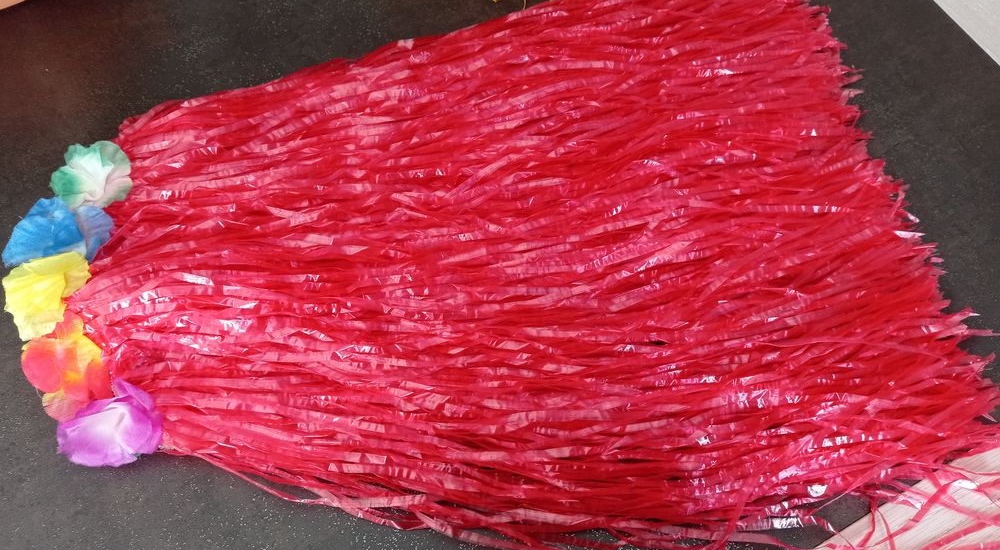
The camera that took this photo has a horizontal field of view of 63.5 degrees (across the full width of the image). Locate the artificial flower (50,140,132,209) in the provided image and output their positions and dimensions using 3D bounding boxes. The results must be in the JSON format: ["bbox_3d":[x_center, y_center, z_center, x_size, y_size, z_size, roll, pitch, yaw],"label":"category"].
[{"bbox_3d":[-0.346,-0.085,0.685,0.063,0.035,0.061,-5,64,-5],"label":"artificial flower"}]

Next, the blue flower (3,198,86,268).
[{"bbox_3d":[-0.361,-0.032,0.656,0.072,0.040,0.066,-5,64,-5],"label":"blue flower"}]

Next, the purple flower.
[{"bbox_3d":[-0.284,0.108,0.589,0.069,0.040,0.064,-5,64,-5],"label":"purple flower"}]

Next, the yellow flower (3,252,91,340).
[{"bbox_3d":[-0.354,0.016,0.632,0.062,0.040,0.069,-5,64,-5],"label":"yellow flower"}]

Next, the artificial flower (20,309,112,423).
[{"bbox_3d":[-0.327,0.066,0.611,0.064,0.035,0.077,-5,64,-5],"label":"artificial flower"}]

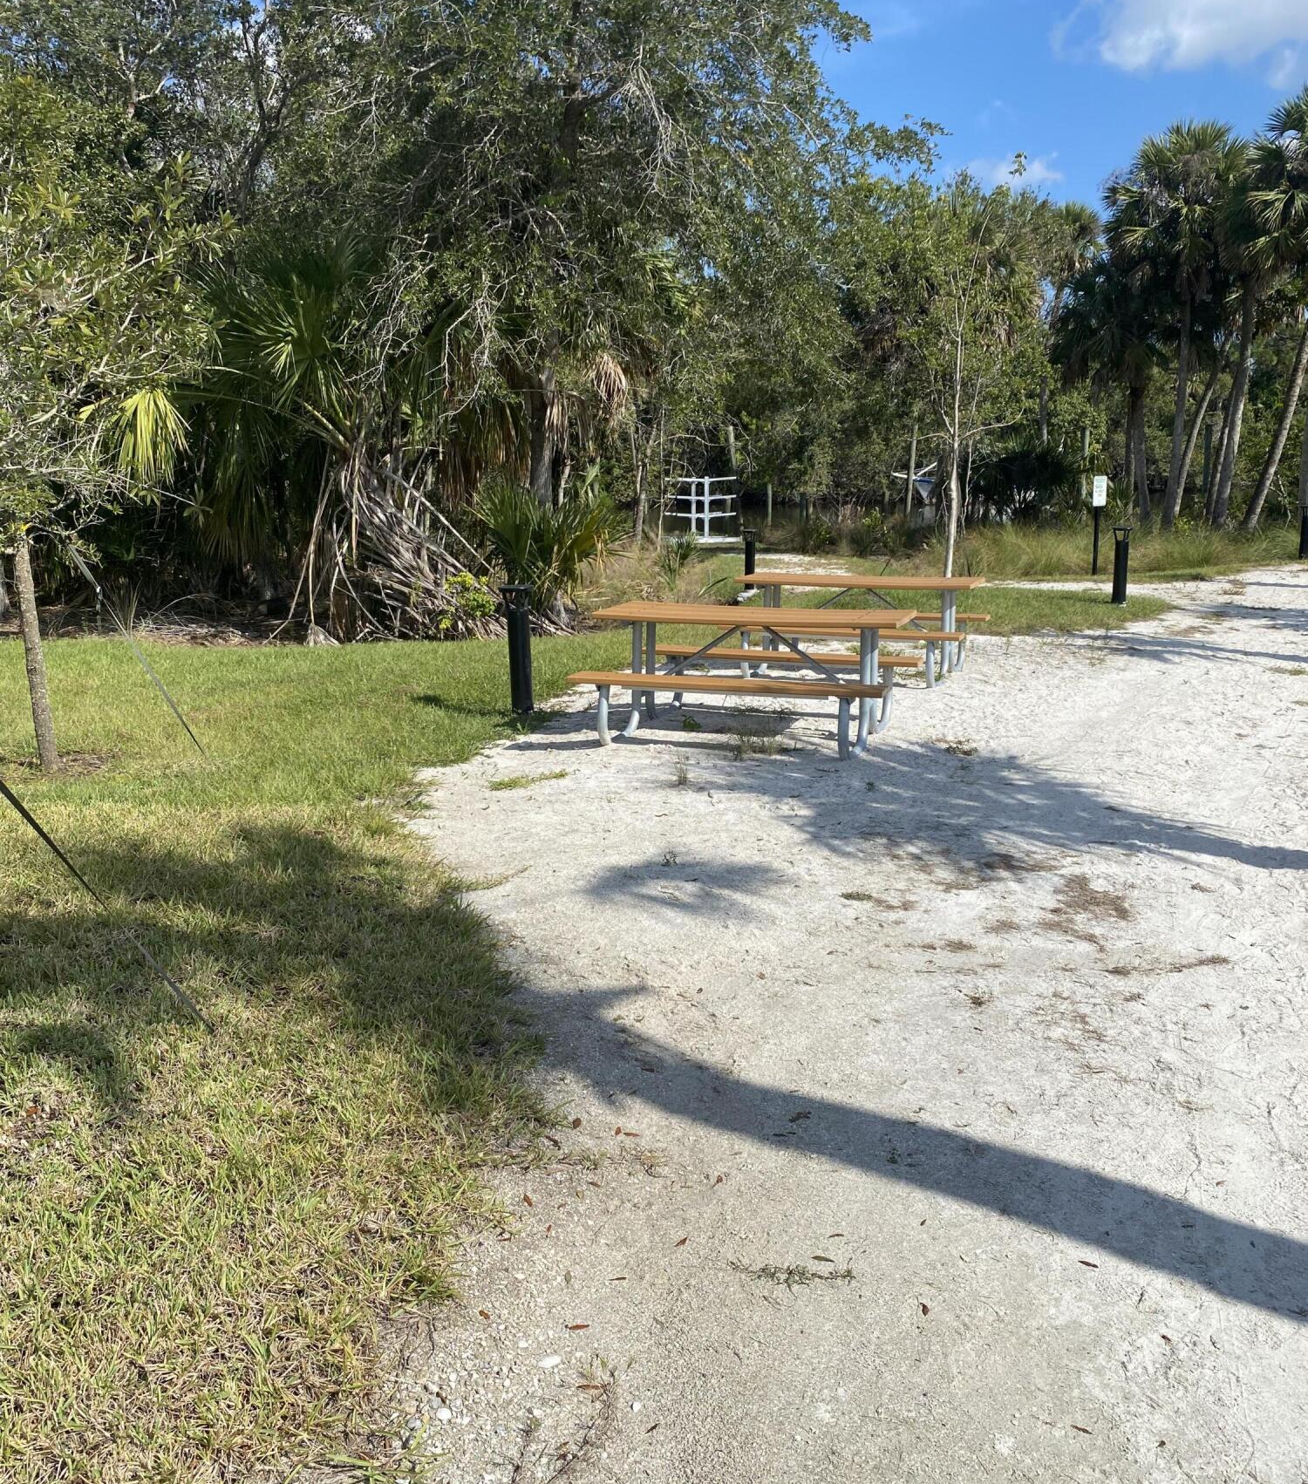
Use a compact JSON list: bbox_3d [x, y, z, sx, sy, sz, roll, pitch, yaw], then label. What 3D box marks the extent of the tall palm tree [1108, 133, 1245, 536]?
[{"bbox_3d":[12.334,-9.770,31.000,3.200,9.560,3.200,-1,12,0],"label":"tall palm tree"}]

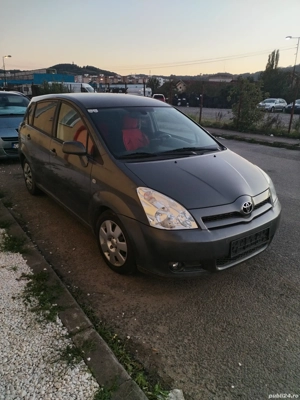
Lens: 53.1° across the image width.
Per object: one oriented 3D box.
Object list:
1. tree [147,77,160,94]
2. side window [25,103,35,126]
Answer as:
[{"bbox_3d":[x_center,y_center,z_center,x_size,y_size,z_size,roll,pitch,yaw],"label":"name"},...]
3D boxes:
[{"bbox_3d":[0.866,-25.886,70.397,3.280,5.660,3.200,2,19,0],"label":"tree"},{"bbox_3d":[-1.891,-1.342,4.711,0.090,0.360,0.440,0,16,-38],"label":"side window"}]

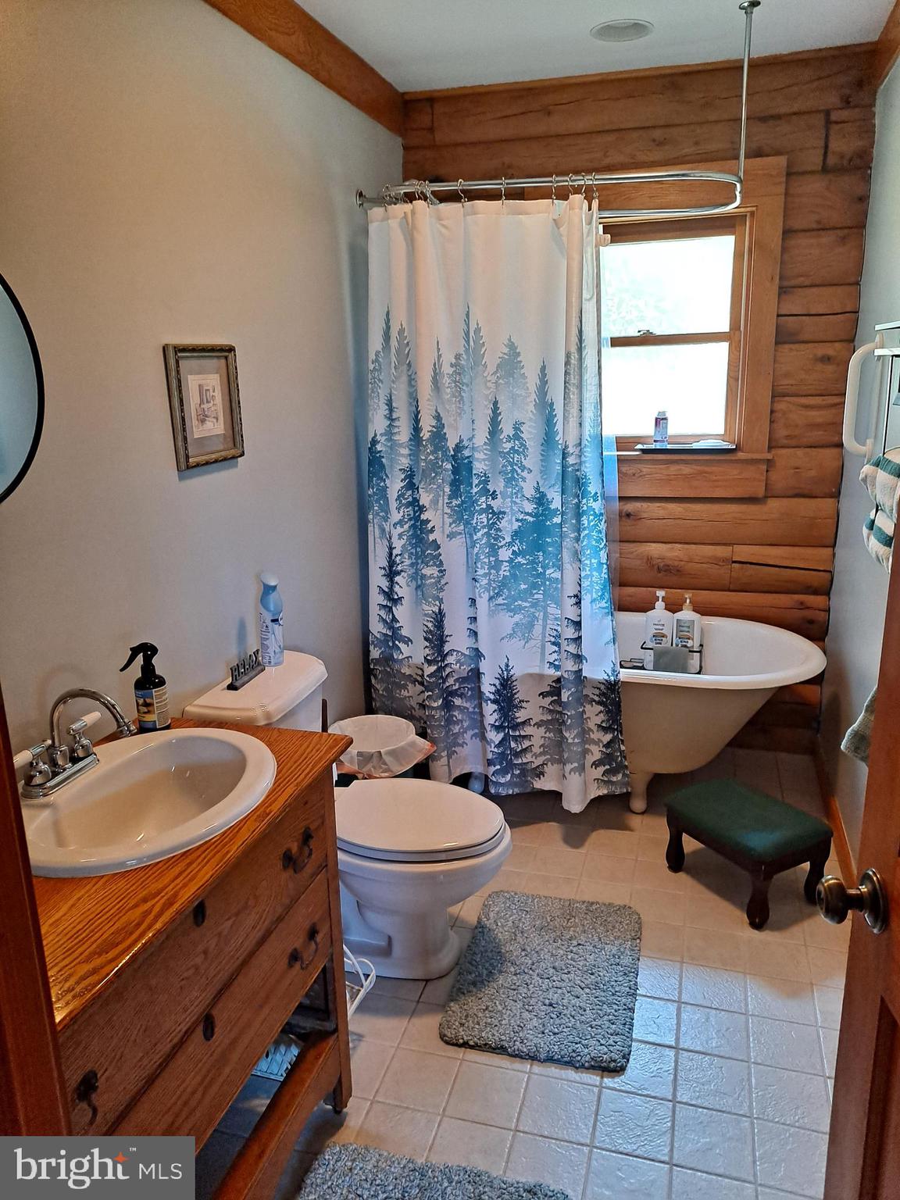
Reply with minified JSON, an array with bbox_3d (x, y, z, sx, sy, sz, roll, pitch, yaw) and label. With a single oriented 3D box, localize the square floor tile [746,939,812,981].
[{"bbox_3d":[0.843,0.929,2.239,0.150,0.010,0.150,3,15,16],"label":"square floor tile"}]

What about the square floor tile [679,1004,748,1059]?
[{"bbox_3d":[0.619,1.015,2.032,0.151,0.010,0.151,3,15,16],"label":"square floor tile"}]

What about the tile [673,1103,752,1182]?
[{"bbox_3d":[0.531,1.093,1.742,0.151,0.010,0.151,3,15,16],"label":"tile"}]

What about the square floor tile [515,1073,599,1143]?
[{"bbox_3d":[0.226,1.058,1.797,0.150,0.010,0.150,3,15,16],"label":"square floor tile"}]

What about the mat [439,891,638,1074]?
[{"bbox_3d":[0.251,0.936,2.210,0.432,0.020,0.600,2,15,14],"label":"mat"}]

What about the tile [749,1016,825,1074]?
[{"bbox_3d":[0.769,1.023,1.988,0.151,0.010,0.151,3,15,16],"label":"tile"}]

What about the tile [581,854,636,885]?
[{"bbox_3d":[0.494,0.844,2.699,0.151,0.010,0.151,3,15,16],"label":"tile"}]

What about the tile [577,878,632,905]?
[{"bbox_3d":[0.442,0.864,2.498,0.149,0.010,0.149,3,15,16],"label":"tile"}]

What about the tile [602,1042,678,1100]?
[{"bbox_3d":[0.417,1.028,1.897,0.150,0.010,0.150,3,15,16],"label":"tile"}]

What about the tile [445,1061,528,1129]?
[{"bbox_3d":[0.081,1.070,1.872,0.151,0.010,0.151,3,15,16],"label":"tile"}]

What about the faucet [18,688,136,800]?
[{"bbox_3d":[-0.615,0.230,1.477,0.191,0.171,0.245,3,15,16],"label":"faucet"}]

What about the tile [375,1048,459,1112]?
[{"bbox_3d":[-0.068,1.040,1.875,0.149,0.010,0.149,3,15,16],"label":"tile"}]

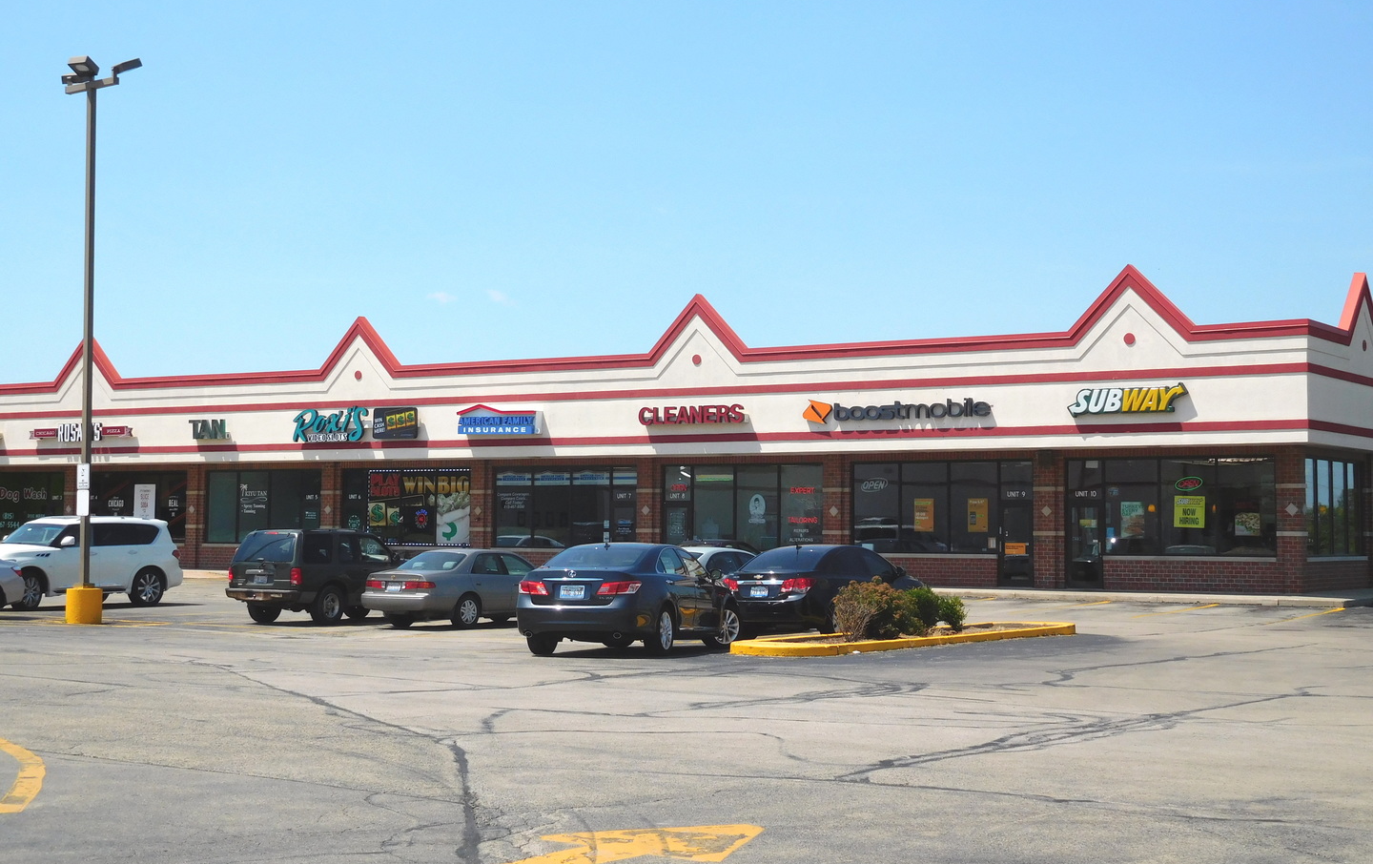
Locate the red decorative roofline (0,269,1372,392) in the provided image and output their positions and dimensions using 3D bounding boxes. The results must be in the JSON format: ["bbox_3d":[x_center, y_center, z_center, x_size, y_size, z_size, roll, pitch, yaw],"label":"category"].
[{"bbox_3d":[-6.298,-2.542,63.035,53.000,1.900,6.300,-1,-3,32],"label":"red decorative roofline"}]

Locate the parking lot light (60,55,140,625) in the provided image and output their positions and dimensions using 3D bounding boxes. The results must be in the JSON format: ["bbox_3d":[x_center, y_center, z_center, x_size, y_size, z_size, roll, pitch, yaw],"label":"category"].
[{"bbox_3d":[-10.404,-1.664,34.999,1.300,10.028,0.750,-2,-3,38],"label":"parking lot light"}]

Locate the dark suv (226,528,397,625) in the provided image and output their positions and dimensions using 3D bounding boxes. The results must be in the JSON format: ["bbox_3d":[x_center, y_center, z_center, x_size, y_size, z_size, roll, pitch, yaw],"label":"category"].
[{"bbox_3d":[-6.676,2.752,38.005,1.800,1.750,4.800,-1,-3,29],"label":"dark suv"}]

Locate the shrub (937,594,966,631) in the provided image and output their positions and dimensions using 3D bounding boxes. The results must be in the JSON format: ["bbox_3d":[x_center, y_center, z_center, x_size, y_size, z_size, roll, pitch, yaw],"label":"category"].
[{"bbox_3d":[4.129,2.829,30.909,0.500,0.558,0.500,0,-2,0],"label":"shrub"}]

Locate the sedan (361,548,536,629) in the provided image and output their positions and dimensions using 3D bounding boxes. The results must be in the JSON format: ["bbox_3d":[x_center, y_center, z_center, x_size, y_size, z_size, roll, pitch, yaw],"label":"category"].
[{"bbox_3d":[-3.736,2.813,35.934,1.790,1.420,4.790,-2,-3,34],"label":"sedan"}]

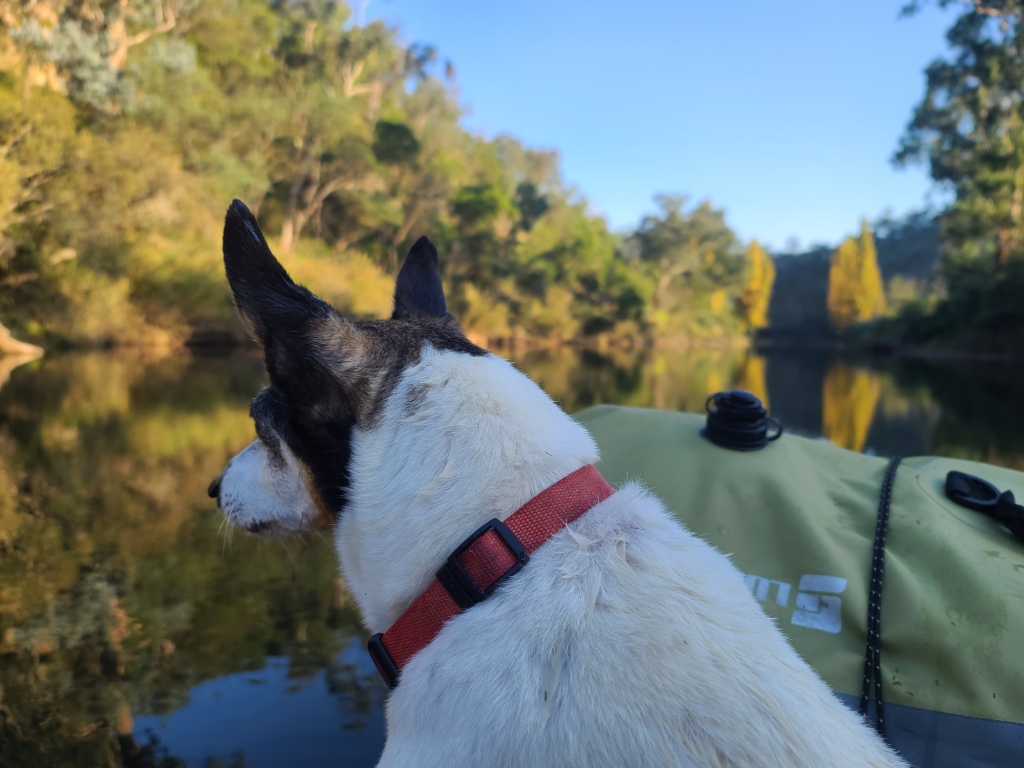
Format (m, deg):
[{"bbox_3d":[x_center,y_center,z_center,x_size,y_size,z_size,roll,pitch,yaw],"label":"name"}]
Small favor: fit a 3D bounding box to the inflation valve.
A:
[{"bbox_3d":[0.170,0.028,0.550,0.058,0.036,0.052,12,18,8],"label":"inflation valve"}]

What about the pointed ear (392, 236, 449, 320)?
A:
[{"bbox_3d":[-0.058,-0.063,0.470,0.037,0.066,0.028,1,3,-21],"label":"pointed ear"}]

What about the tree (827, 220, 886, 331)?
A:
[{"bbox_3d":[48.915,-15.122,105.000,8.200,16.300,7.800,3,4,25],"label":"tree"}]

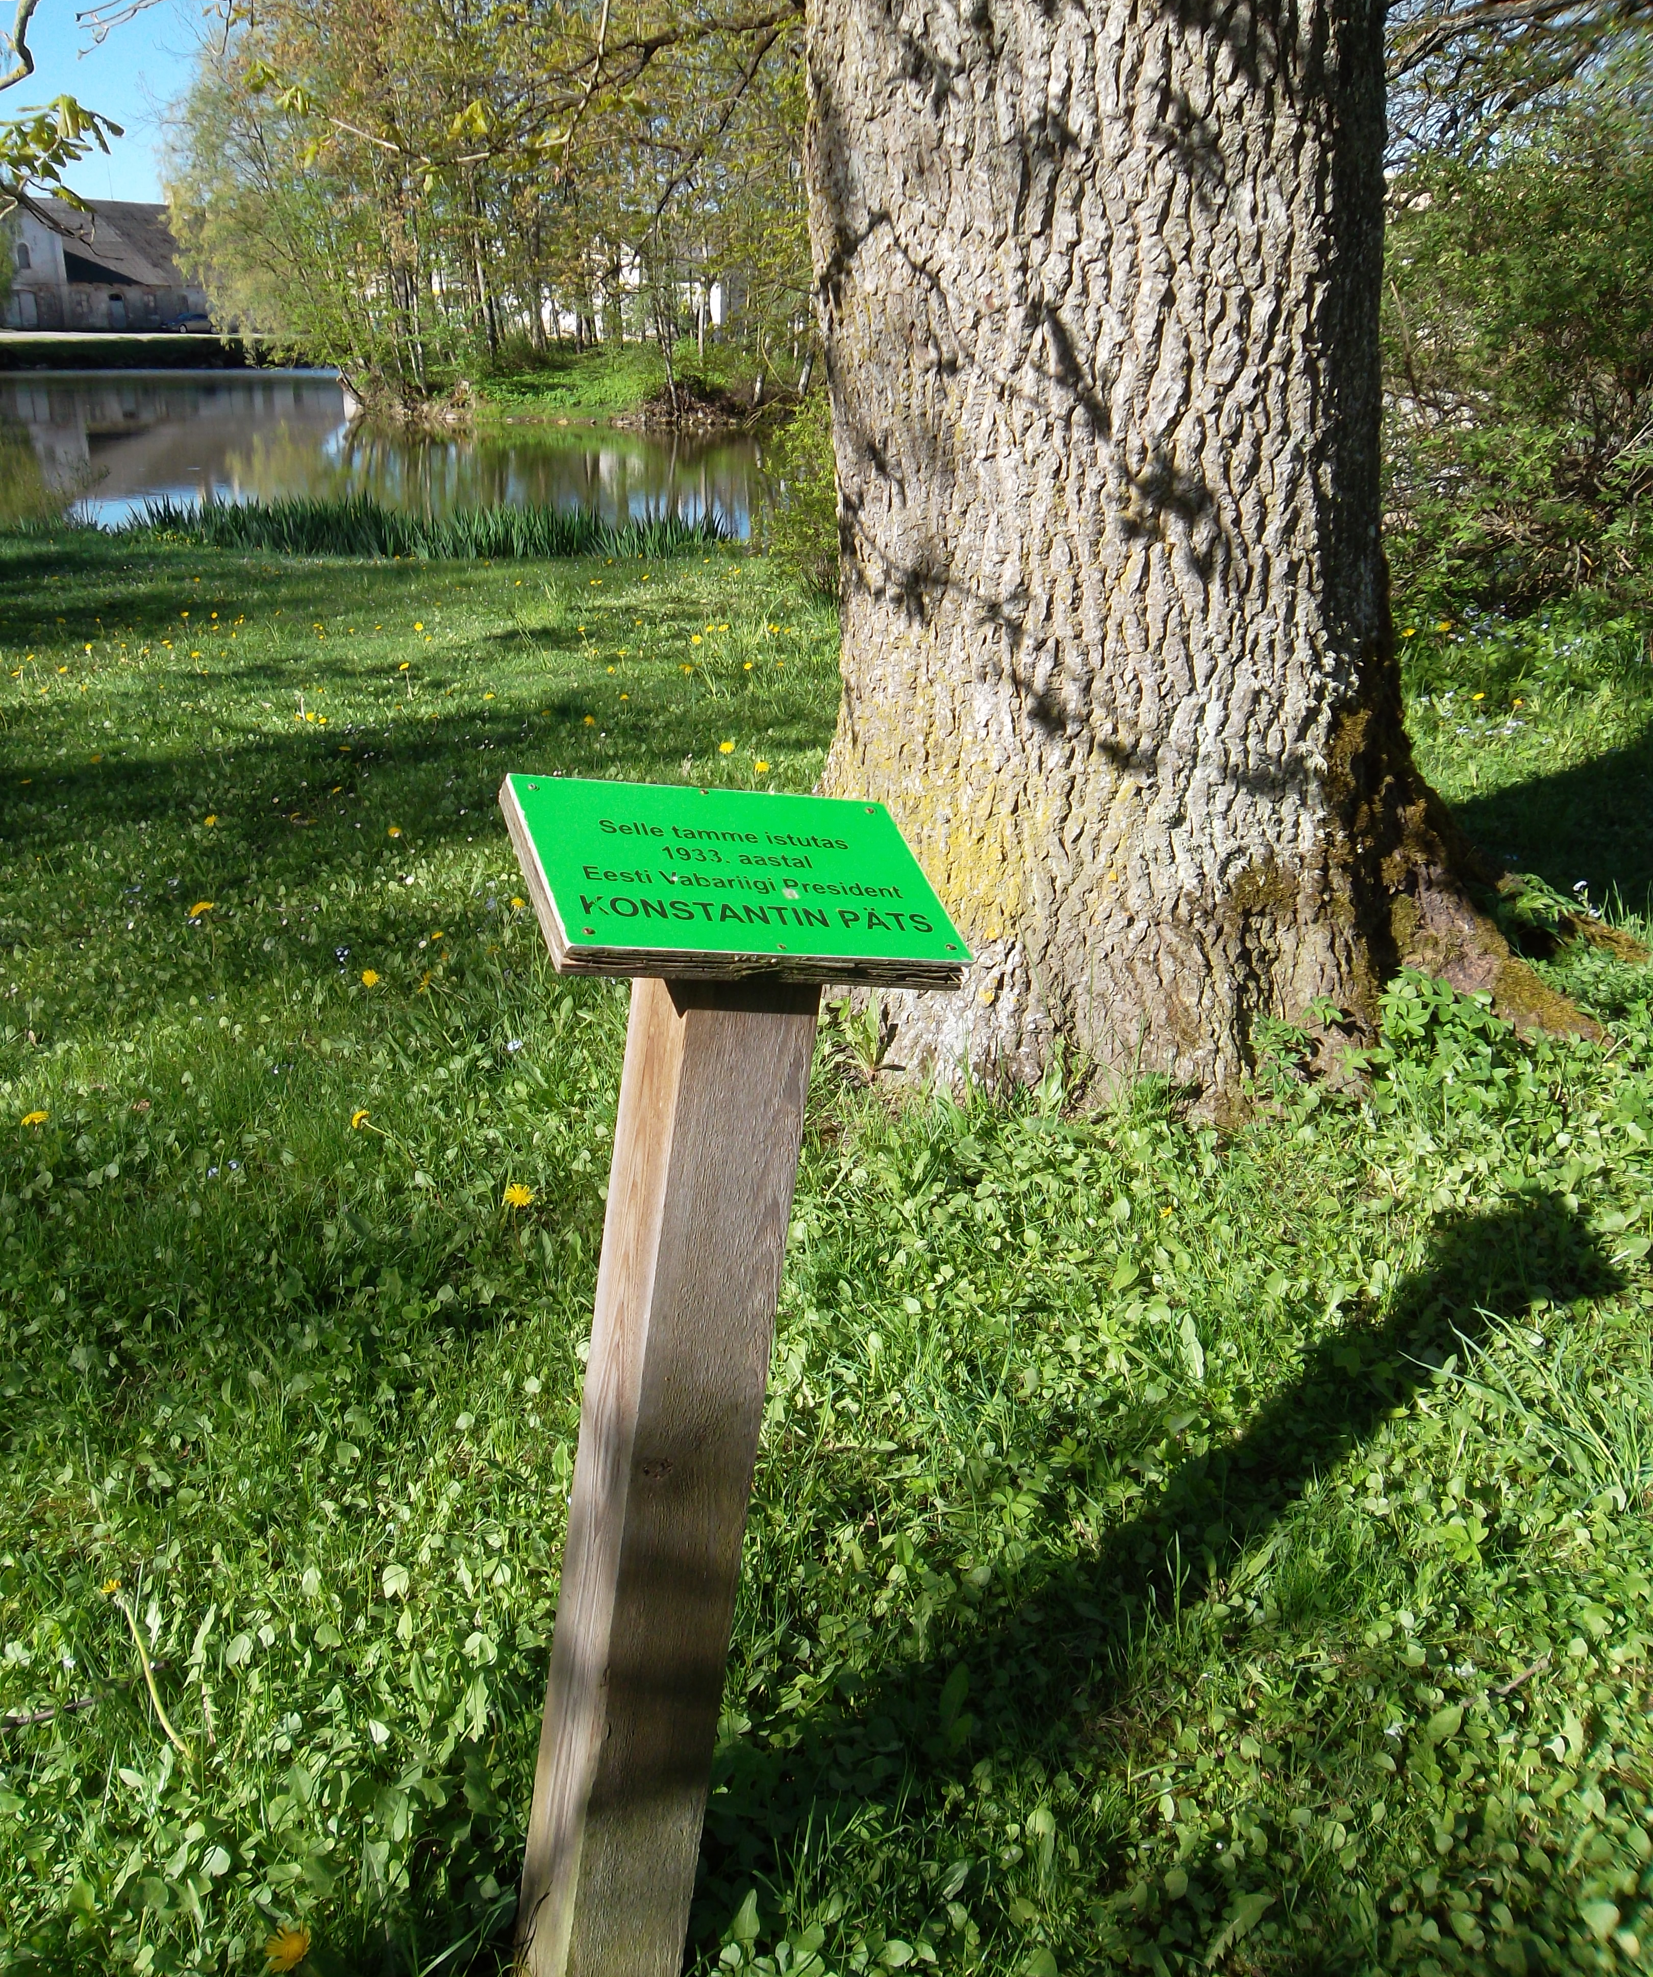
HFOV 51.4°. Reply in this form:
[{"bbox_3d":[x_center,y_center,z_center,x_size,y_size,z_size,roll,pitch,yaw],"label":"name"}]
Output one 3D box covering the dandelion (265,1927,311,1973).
[{"bbox_3d":[-0.429,0.767,1.371,0.035,0.019,0.035,-24,29,0],"label":"dandelion"}]

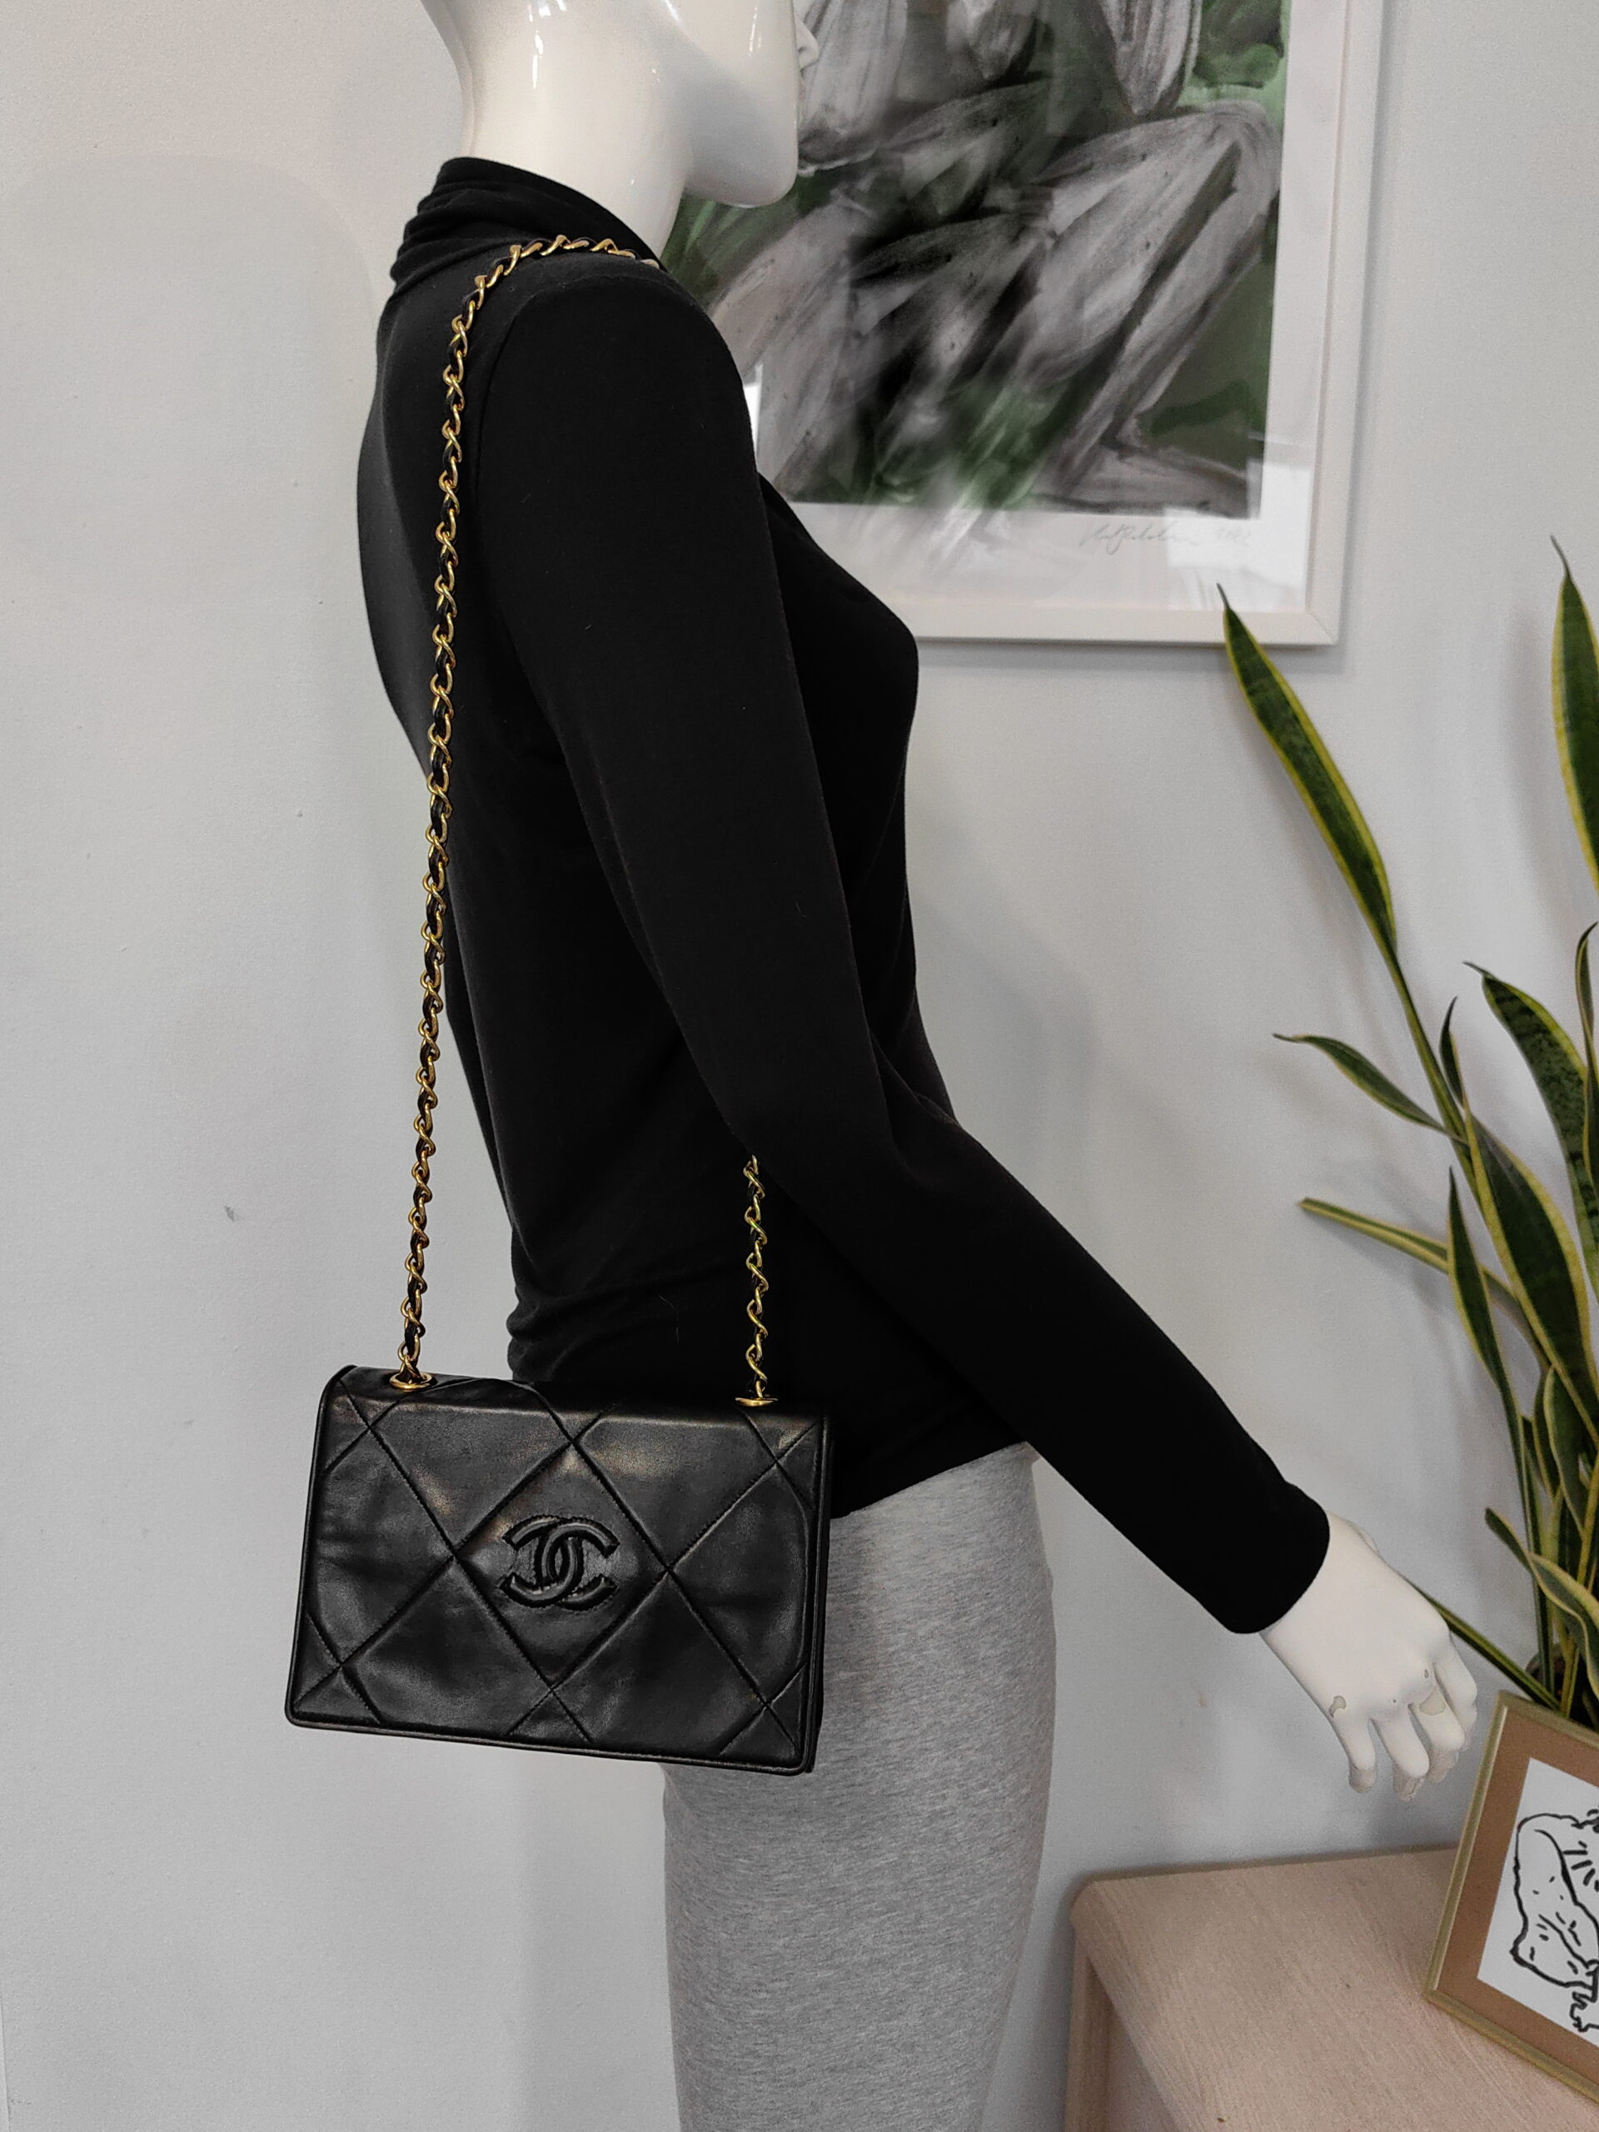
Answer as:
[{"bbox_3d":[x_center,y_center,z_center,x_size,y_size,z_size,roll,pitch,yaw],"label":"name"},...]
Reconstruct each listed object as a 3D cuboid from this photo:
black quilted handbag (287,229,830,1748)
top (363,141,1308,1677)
[{"bbox_3d":[-0.104,-0.037,0.750,0.230,0.670,0.110,2,5,4],"label":"black quilted handbag"},{"bbox_3d":[0.000,-0.108,0.830,0.385,0.680,0.430,-2,9,-17],"label":"top"}]

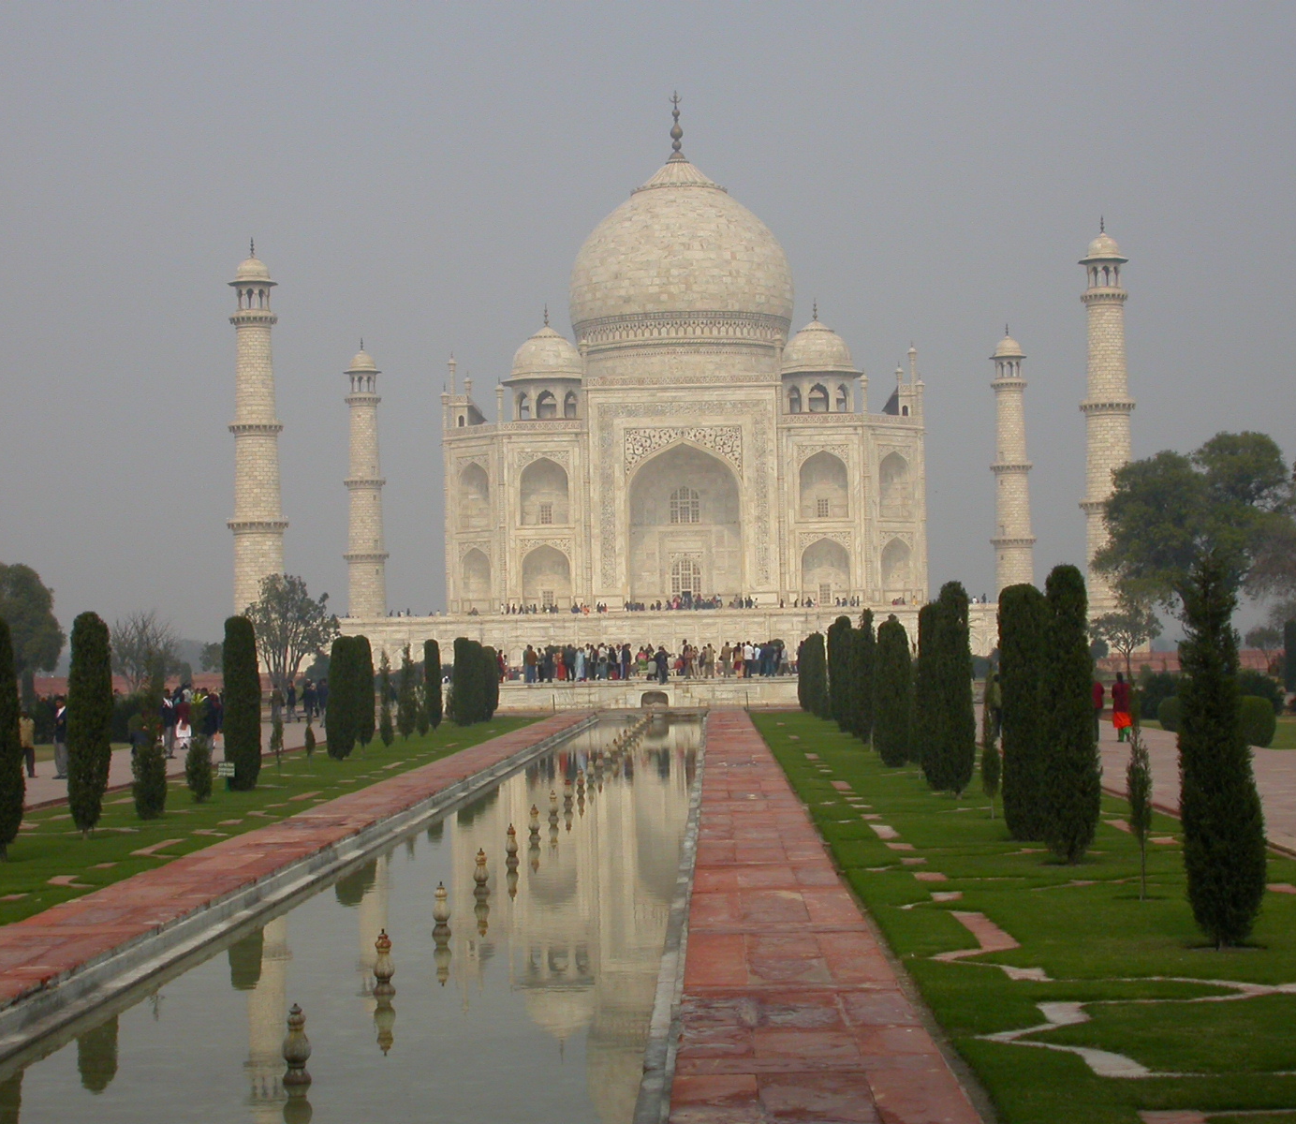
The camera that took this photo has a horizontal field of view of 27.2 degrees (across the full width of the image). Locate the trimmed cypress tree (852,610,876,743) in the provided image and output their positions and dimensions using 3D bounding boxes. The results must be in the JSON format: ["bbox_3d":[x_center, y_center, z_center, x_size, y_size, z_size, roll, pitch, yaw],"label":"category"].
[{"bbox_3d":[5.433,2.887,67.330,0.604,3.393,0.604,-1,-2,1],"label":"trimmed cypress tree"}]

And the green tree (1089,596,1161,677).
[{"bbox_3d":[26.191,4.459,147.353,4.002,5.125,4.002,-1,-2,1],"label":"green tree"}]

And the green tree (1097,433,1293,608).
[{"bbox_3d":[30.468,-0.110,149.414,10.992,14.209,10.992,-1,-2,1],"label":"green tree"}]

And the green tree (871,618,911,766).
[{"bbox_3d":[5.240,2.791,57.523,0.827,3.198,0.827,-1,-2,5],"label":"green tree"}]

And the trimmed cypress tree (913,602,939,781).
[{"bbox_3d":[5.069,2.350,46.986,0.778,3.327,0.778,-2,-2,6],"label":"trimmed cypress tree"}]

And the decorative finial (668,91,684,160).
[{"bbox_3d":[3.574,-54.571,335.853,1.900,8.701,1.900,-1,-2,1],"label":"decorative finial"}]

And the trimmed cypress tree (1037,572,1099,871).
[{"bbox_3d":[4.770,1.726,30.383,0.701,3.389,0.701,-2,-2,9],"label":"trimmed cypress tree"}]

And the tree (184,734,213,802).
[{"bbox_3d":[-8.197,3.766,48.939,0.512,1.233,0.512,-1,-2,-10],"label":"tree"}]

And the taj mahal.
[{"bbox_3d":[4.338,-22.570,334.709,98.000,72.800,97.000,-1,-2,1],"label":"taj mahal"}]

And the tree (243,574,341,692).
[{"bbox_3d":[-20.615,4.541,155.470,5.612,7.660,5.612,-1,-2,1],"label":"tree"}]

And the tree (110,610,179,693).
[{"bbox_3d":[-35.784,6.674,190.788,4.890,6.606,4.890,-1,-2,1],"label":"tree"}]

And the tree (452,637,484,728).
[{"bbox_3d":[-6.961,4.606,103.121,1.124,3.409,1.124,-1,-2,-4],"label":"tree"}]

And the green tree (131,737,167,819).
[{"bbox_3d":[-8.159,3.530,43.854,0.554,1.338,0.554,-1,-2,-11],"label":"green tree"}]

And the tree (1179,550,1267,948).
[{"bbox_3d":[4.361,1.422,20.365,0.653,3.014,0.653,-1,-2,1],"label":"tree"}]

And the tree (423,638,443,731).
[{"bbox_3d":[-7.113,4.077,89.106,0.641,3.138,0.641,-1,-2,1],"label":"tree"}]

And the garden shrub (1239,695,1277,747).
[{"bbox_3d":[14.086,3.739,63.223,1.434,1.217,1.434,-2,-2,12],"label":"garden shrub"}]

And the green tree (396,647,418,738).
[{"bbox_3d":[-7.791,4.209,86.379,0.678,3.030,0.678,-1,-2,-5],"label":"green tree"}]

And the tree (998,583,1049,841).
[{"bbox_3d":[4.580,1.812,32.557,0.642,3.097,0.642,-1,-2,1],"label":"tree"}]

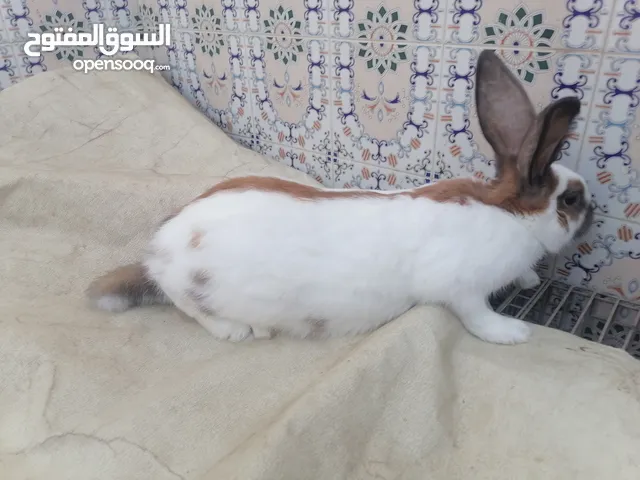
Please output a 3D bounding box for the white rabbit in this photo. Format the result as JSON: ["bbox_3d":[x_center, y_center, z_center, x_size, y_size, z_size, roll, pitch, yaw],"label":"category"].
[{"bbox_3d":[0.010,-0.051,0.566,0.585,0.312,0.166,-4,28,-3],"label":"white rabbit"}]

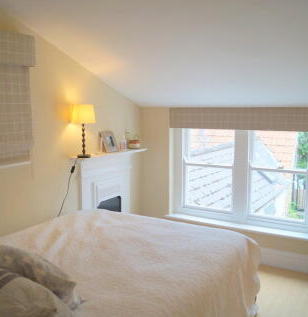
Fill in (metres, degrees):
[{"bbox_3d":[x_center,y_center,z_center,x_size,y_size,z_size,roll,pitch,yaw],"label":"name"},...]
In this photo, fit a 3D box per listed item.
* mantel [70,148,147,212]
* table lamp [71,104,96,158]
[{"bbox_3d":[-0.408,0.505,3.559,0.245,1.133,0.931,4,8,29],"label":"mantel"},{"bbox_3d":[-0.609,-0.235,3.083,0.216,0.457,0.216,0,7,0],"label":"table lamp"}]

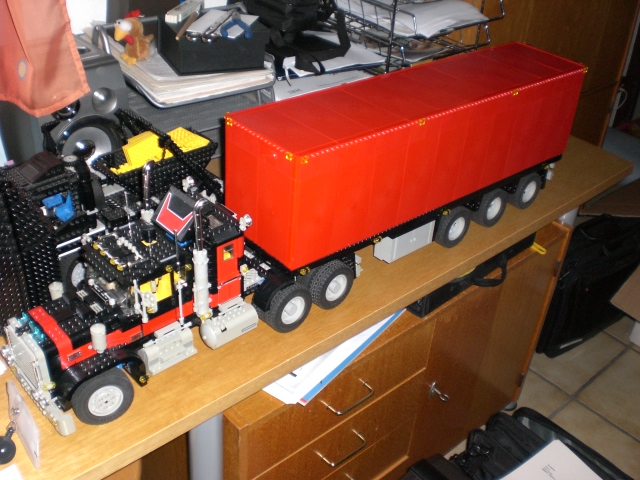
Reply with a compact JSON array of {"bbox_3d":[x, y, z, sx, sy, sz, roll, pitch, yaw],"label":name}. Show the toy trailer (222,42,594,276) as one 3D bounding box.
[{"bbox_3d":[0.160,-0.159,1.080,0.642,0.162,0.145,-23,41,-36],"label":"toy trailer"}]

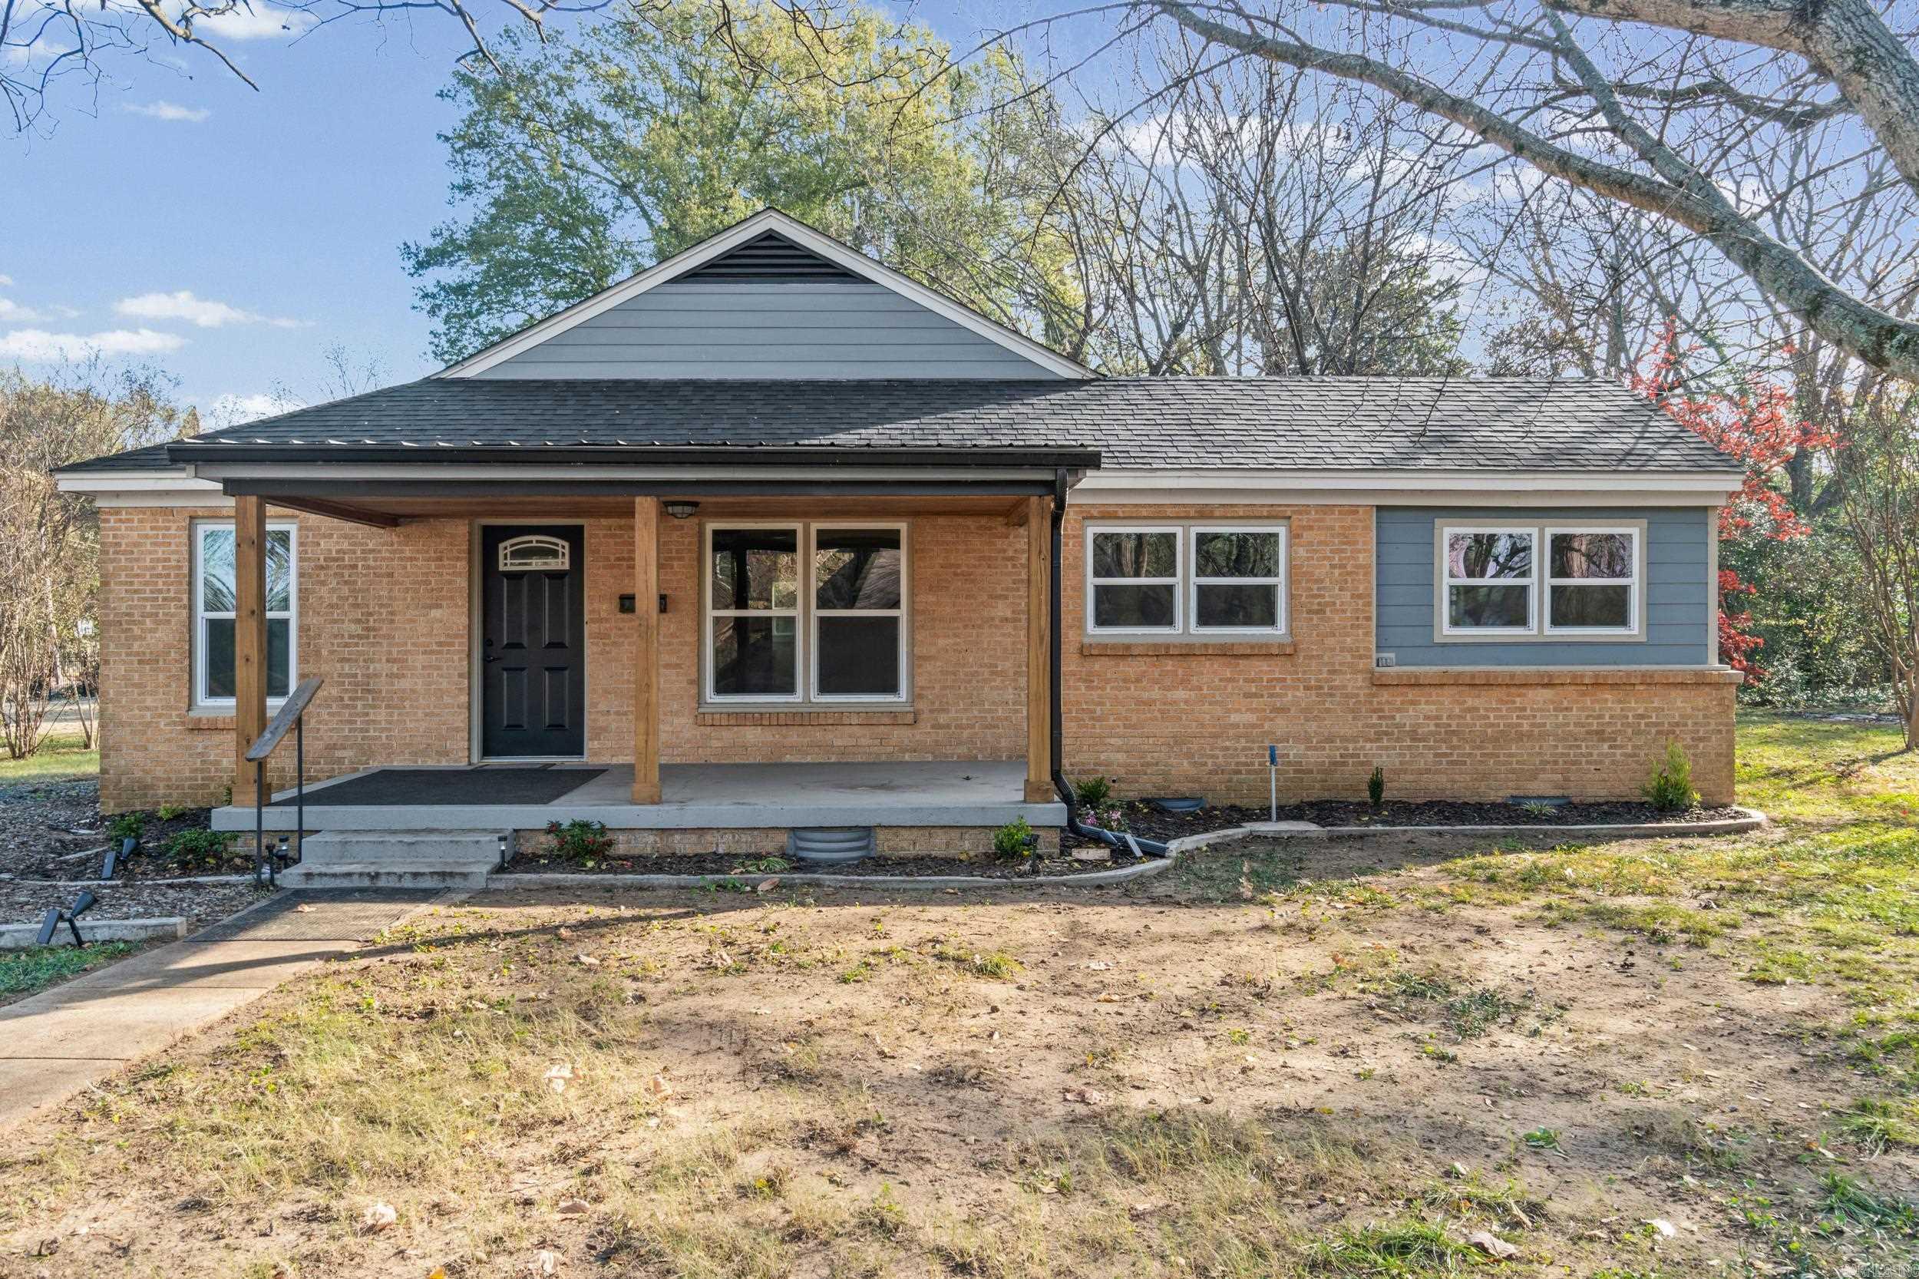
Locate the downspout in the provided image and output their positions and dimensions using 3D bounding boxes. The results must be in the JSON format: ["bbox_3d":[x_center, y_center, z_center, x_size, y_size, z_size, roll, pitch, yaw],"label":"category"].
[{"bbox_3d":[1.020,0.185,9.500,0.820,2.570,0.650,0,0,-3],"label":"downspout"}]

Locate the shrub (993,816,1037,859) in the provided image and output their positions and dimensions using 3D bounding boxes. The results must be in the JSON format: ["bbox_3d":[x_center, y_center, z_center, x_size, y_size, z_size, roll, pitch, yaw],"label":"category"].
[{"bbox_3d":[0.366,1.311,9.500,0.285,0.280,0.280,0,0,-3],"label":"shrub"}]

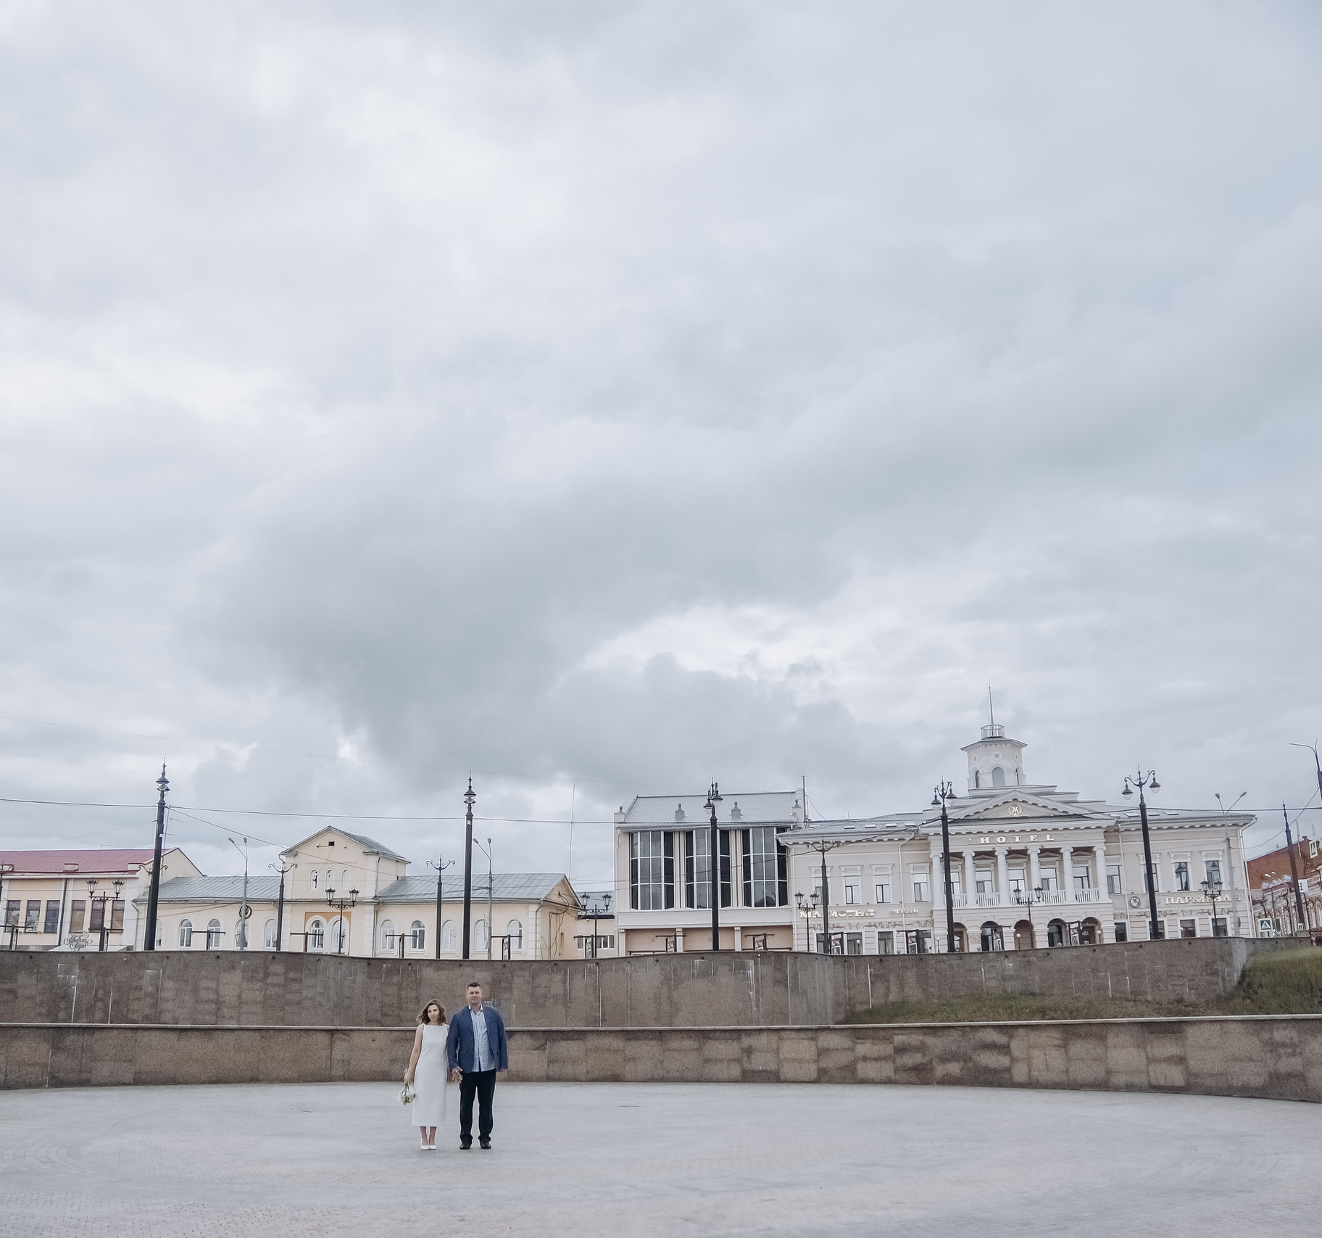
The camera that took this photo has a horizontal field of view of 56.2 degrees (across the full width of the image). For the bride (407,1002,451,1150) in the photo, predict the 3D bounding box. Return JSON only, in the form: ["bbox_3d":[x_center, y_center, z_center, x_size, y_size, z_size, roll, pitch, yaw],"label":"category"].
[{"bbox_3d":[-2.688,5.256,14.292,0.500,1.640,0.320,2,-18,-10],"label":"bride"}]

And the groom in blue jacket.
[{"bbox_3d":[-2.130,5.162,14.342,0.690,1.820,0.360,2,-18,-8],"label":"groom in blue jacket"}]

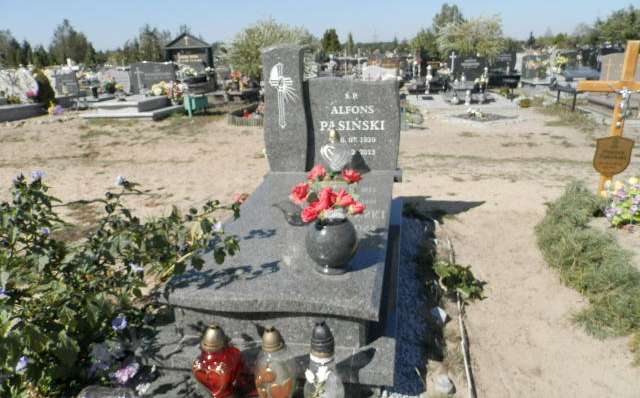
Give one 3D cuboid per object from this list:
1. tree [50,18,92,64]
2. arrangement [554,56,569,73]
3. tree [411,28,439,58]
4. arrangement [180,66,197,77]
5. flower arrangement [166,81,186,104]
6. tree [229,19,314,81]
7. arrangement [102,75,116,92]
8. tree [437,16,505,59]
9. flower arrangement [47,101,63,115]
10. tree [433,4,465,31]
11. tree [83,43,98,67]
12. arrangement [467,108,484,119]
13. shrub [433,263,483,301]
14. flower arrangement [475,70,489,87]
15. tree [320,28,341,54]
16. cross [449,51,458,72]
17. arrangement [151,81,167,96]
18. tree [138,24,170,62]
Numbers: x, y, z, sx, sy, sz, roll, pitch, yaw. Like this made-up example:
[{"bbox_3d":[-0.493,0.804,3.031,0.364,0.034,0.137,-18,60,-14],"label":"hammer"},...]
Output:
[{"bbox_3d":[-21.542,-13.323,40.694,3.300,4.637,3.200,2,18,11],"label":"tree"},{"bbox_3d":[7.054,-3.928,13.500,0.410,0.520,0.380,2,18,11],"label":"arrangement"},{"bbox_3d":[7.301,-10.489,32.583,2.115,3.006,2.115,2,18,12],"label":"tree"},{"bbox_3d":[-4.346,-4.234,15.350,0.531,0.383,0.478,-6,18,-14],"label":"arrangement"},{"bbox_3d":[-3.477,-2.569,11.200,0.430,0.560,0.420,2,18,11],"label":"flower arrangement"},{"bbox_3d":[-1.686,-5.273,17.128,3.261,2.712,3.261,-3,17,-5],"label":"tree"},{"bbox_3d":[-6.360,-3.497,14.052,0.426,0.499,0.426,-9,19,-22],"label":"arrangement"},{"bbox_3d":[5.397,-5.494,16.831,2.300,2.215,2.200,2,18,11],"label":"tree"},{"bbox_3d":[-6.873,-2.356,12.025,0.416,0.355,0.375,-11,20,-28],"label":"flower arrangement"},{"bbox_3d":[10.061,-12.911,36.727,2.700,4.856,2.600,2,18,11],"label":"tree"},{"bbox_3d":[-19.138,-11.691,39.014,1.351,2.720,1.351,-9,19,-24],"label":"tree"},{"bbox_3d":[3.230,-1.786,9.600,0.360,0.200,0.300,2,18,11],"label":"arrangement"},{"bbox_3d":[0.812,0.493,2.731,0.290,0.160,0.260,4,18,17],"label":"shrub"},{"bbox_3d":[4.088,-3.057,11.700,0.350,0.440,0.330,2,18,11],"label":"flower arrangement"},{"bbox_3d":[0.975,-12.244,38.069,1.565,3.381,1.565,-1,17,2],"label":"tree"},{"bbox_3d":[3.639,-3.735,12.600,0.260,0.570,0.060,2,18,11],"label":"cross"},{"bbox_3d":[-4.402,-3.047,12.744,0.441,0.374,0.397,-7,18,-17],"label":"arrangement"},{"bbox_3d":[-14.278,-13.209,40.621,2.500,4.149,2.400,2,18,11],"label":"tree"}]

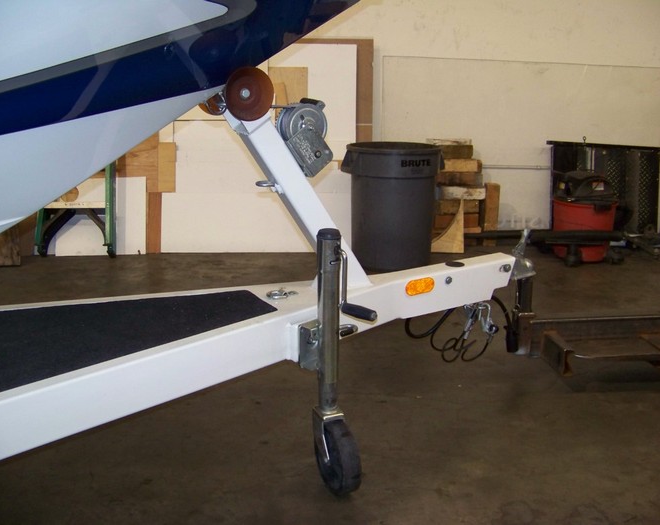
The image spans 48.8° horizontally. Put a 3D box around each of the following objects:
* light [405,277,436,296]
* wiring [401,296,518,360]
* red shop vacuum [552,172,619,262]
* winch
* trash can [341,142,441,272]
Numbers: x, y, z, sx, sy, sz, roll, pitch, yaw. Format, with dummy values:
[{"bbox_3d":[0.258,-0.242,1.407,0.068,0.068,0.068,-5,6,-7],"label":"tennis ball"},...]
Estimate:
[{"bbox_3d":[0.289,0.077,2.325,0.118,0.055,0.024,-9,17,-32],"label":"light"},{"bbox_3d":[0.471,0.246,2.577,0.510,0.225,0.110,-9,17,-32],"label":"wiring"},{"bbox_3d":[1.633,-0.297,4.700,0.460,0.560,0.460,-9,17,-34],"label":"red shop vacuum"},{"bbox_3d":[-0.078,-0.358,2.082,0.185,0.210,0.155,-9,17,-32],"label":"winch"},{"bbox_3d":[0.391,-0.354,4.562,0.640,0.736,0.590,0,14,0],"label":"trash can"}]

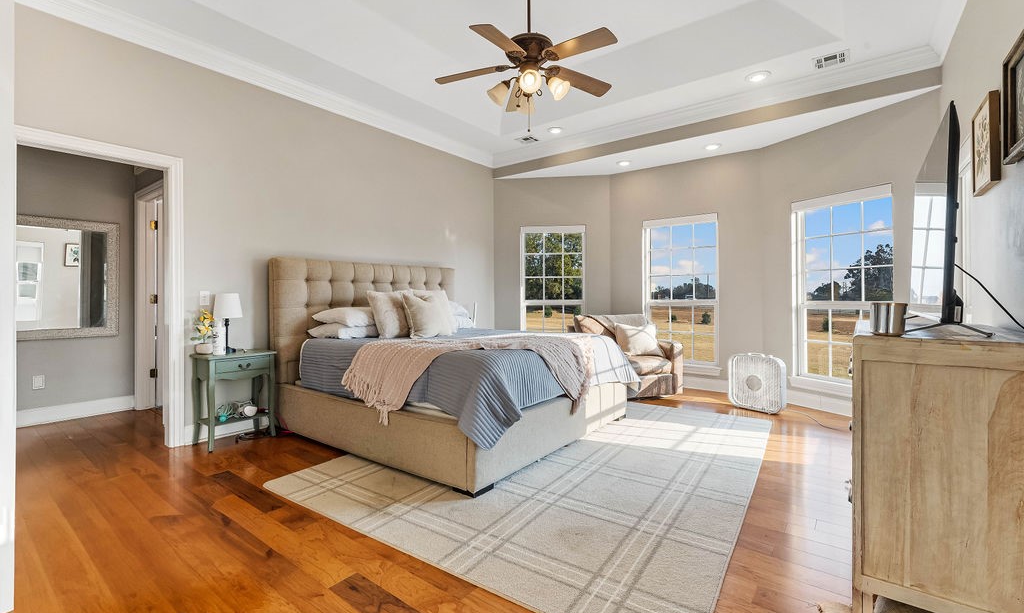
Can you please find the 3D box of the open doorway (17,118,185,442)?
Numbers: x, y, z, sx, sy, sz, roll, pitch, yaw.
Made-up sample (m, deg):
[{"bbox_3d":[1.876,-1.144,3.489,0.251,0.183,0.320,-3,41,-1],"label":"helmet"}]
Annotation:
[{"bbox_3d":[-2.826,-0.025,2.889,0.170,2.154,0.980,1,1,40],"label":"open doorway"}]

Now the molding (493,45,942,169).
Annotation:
[{"bbox_3d":[1.523,-1.956,4.557,4.400,0.136,0.110,0,1,36],"label":"molding"}]

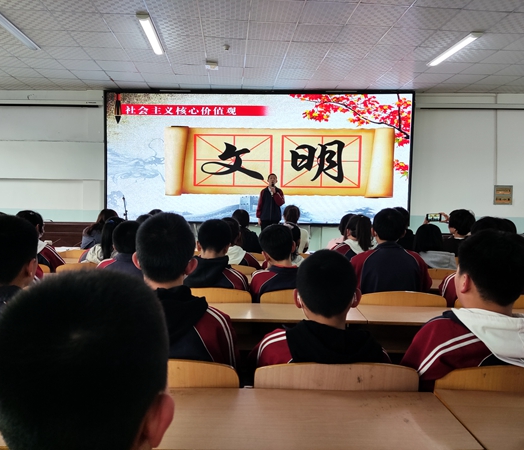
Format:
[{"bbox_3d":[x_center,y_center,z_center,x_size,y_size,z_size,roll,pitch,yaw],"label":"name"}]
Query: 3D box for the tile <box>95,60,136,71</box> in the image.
[{"bbox_3d":[-2.406,-2.663,7.266,0.595,0.020,0.595,1,3,-4],"label":"tile"}]

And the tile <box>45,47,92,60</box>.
[{"bbox_3d":[-2.962,-2.638,6.625,0.595,0.020,0.595,1,3,-4],"label":"tile"}]

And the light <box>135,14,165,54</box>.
[{"bbox_3d":[-1.465,-2.527,5.837,0.145,0.070,1.240,1,3,-4],"label":"light"}]

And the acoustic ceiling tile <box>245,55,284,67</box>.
[{"bbox_3d":[0.033,-2.599,6.860,0.600,0.016,0.600,1,3,-4],"label":"acoustic ceiling tile"}]

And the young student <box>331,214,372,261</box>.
[{"bbox_3d":[0.676,0.497,3.397,0.430,1.170,0.660,0,3,-7],"label":"young student"}]

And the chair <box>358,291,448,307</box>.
[{"bbox_3d":[0.697,0.722,2.408,0.450,0.820,0.500,1,3,0],"label":"chair"}]

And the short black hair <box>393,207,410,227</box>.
[{"bbox_3d":[1.203,-0.061,3.750,0.170,0.200,0.190,1,3,-4],"label":"short black hair"}]

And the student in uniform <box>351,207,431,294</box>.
[{"bbox_3d":[0.677,0.514,2.518,0.460,1.224,0.680,1,3,0],"label":"student in uniform"}]

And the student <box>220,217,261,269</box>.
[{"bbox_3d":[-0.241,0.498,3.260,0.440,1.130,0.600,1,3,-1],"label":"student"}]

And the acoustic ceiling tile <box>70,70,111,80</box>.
[{"bbox_3d":[-3.047,-2.703,7.821,0.595,0.020,0.595,1,3,-4],"label":"acoustic ceiling tile"}]

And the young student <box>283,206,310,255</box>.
[{"bbox_3d":[0.281,0.426,4.141,0.410,1.226,0.630,1,3,0],"label":"young student"}]

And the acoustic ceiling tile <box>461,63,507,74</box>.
[{"bbox_3d":[3.621,-2.554,7.098,0.595,0.020,0.595,1,3,-4],"label":"acoustic ceiling tile"}]

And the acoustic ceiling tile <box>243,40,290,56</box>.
[{"bbox_3d":[0.073,-2.567,6.242,0.595,0.020,0.595,1,3,-4],"label":"acoustic ceiling tile"}]

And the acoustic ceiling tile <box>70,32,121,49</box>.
[{"bbox_3d":[-2.321,-2.597,6.071,0.595,0.020,0.595,1,3,-4],"label":"acoustic ceiling tile"}]

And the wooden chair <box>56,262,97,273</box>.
[{"bbox_3d":[-1.221,0.651,3.277,0.450,0.820,0.500,1,3,0],"label":"wooden chair"}]

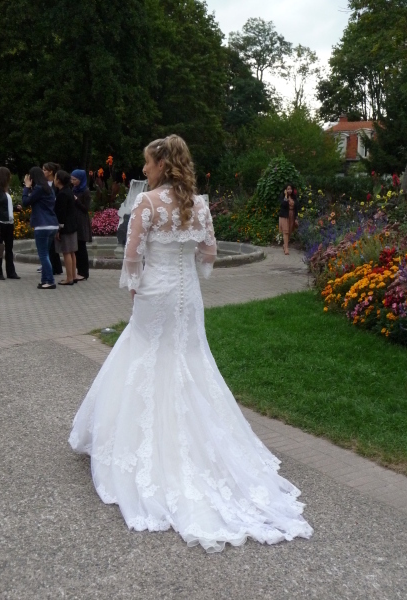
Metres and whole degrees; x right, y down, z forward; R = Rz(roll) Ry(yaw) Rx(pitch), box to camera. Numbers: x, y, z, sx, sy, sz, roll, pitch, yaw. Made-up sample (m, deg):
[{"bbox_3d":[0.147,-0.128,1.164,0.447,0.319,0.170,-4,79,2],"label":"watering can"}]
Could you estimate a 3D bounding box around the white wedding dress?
[{"bbox_3d":[-0.110,0.180,3.370,1.080,1.430,1.420,-2,10,-11],"label":"white wedding dress"}]

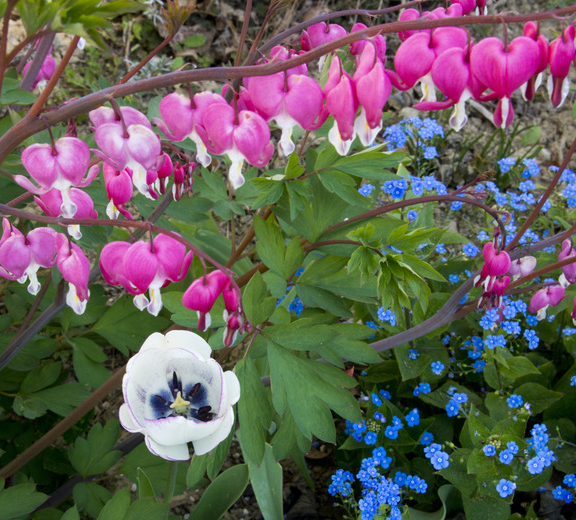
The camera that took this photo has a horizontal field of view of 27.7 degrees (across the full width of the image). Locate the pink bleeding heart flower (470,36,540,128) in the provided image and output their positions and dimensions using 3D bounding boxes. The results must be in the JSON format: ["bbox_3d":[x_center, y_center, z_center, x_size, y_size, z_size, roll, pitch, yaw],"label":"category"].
[{"bbox_3d":[0.097,-0.079,0.520,0.030,0.038,0.017,0,28,0],"label":"pink bleeding heart flower"}]

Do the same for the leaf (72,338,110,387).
[{"bbox_3d":[-0.107,0.056,0.640,0.021,0.027,0.012,0,23,0],"label":"leaf"}]

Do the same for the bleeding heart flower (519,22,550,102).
[{"bbox_3d":[0.110,-0.088,0.520,0.017,0.034,0.014,-18,39,-24],"label":"bleeding heart flower"}]

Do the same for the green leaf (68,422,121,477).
[{"bbox_3d":[-0.122,0.120,0.740,0.033,0.009,0.036,9,54,6],"label":"green leaf"}]

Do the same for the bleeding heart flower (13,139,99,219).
[{"bbox_3d":[-0.096,-0.035,0.485,0.033,0.029,0.016,-3,30,-6],"label":"bleeding heart flower"}]

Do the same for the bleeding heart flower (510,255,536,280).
[{"bbox_3d":[0.171,0.006,0.860,0.023,0.023,0.014,-5,27,-9],"label":"bleeding heart flower"}]

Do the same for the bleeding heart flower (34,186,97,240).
[{"bbox_3d":[-0.108,-0.024,0.570,0.029,0.029,0.017,0,28,0],"label":"bleeding heart flower"}]

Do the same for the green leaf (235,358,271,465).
[{"bbox_3d":[-0.018,0.075,0.580,0.018,0.053,0.013,0,23,0],"label":"green leaf"}]

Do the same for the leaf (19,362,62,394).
[{"bbox_3d":[-0.131,0.063,0.620,0.016,0.006,0.028,31,50,31],"label":"leaf"}]

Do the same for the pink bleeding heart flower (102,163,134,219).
[{"bbox_3d":[-0.084,-0.035,0.580,0.013,0.025,0.018,21,31,29],"label":"pink bleeding heart flower"}]

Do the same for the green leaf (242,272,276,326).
[{"bbox_3d":[-0.015,0.020,0.600,0.018,0.028,0.008,6,-12,9],"label":"green leaf"}]

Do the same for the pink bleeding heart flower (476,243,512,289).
[{"bbox_3d":[0.116,0.004,0.660,0.020,0.027,0.014,-6,35,-8],"label":"pink bleeding heart flower"}]

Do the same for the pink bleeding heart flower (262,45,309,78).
[{"bbox_3d":[-0.001,-0.102,0.620,0.026,0.028,0.015,0,35,0],"label":"pink bleeding heart flower"}]

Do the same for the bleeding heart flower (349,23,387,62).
[{"bbox_3d":[0.041,-0.110,0.600,0.022,0.028,0.015,-12,37,-16],"label":"bleeding heart flower"}]

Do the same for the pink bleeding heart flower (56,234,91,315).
[{"bbox_3d":[-0.097,0.007,0.530,0.013,0.032,0.024,-17,29,-14],"label":"pink bleeding heart flower"}]

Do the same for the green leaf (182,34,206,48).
[{"bbox_3d":[-0.120,-0.280,1.500,0.031,0.006,0.021,0,66,0],"label":"green leaf"}]

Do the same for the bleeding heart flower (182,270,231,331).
[{"bbox_3d":[-0.035,0.017,0.500,0.020,0.024,0.014,-19,35,-29],"label":"bleeding heart flower"}]

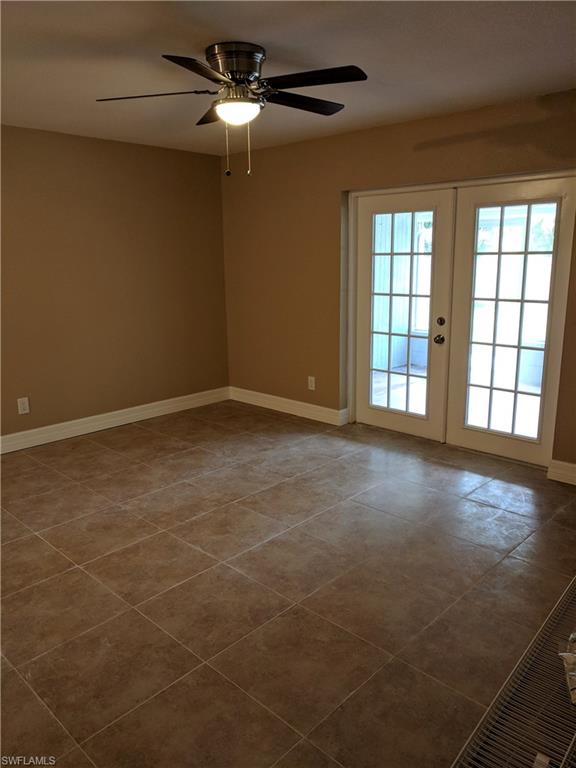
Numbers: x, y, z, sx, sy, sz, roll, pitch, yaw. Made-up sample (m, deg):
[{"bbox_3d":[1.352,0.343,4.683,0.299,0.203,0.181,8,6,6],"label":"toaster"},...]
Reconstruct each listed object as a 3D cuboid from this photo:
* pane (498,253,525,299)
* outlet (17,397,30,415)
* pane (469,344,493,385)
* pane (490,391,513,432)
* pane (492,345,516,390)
[{"bbox_3d":[1.569,-0.747,4.046,0.163,0.308,0.020,11,17,43],"label":"pane"},{"bbox_3d":[-2.121,0.179,4.632,0.013,0.122,0.078,11,17,43],"label":"outlet"},{"bbox_3d":[1.447,-0.135,4.309,0.163,0.308,0.020,11,17,43],"label":"pane"},{"bbox_3d":[1.583,0.205,4.255,0.163,0.308,0.020,11,17,43],"label":"pane"},{"bbox_3d":[1.579,-0.109,4.185,0.163,0.308,0.020,11,17,43],"label":"pane"}]

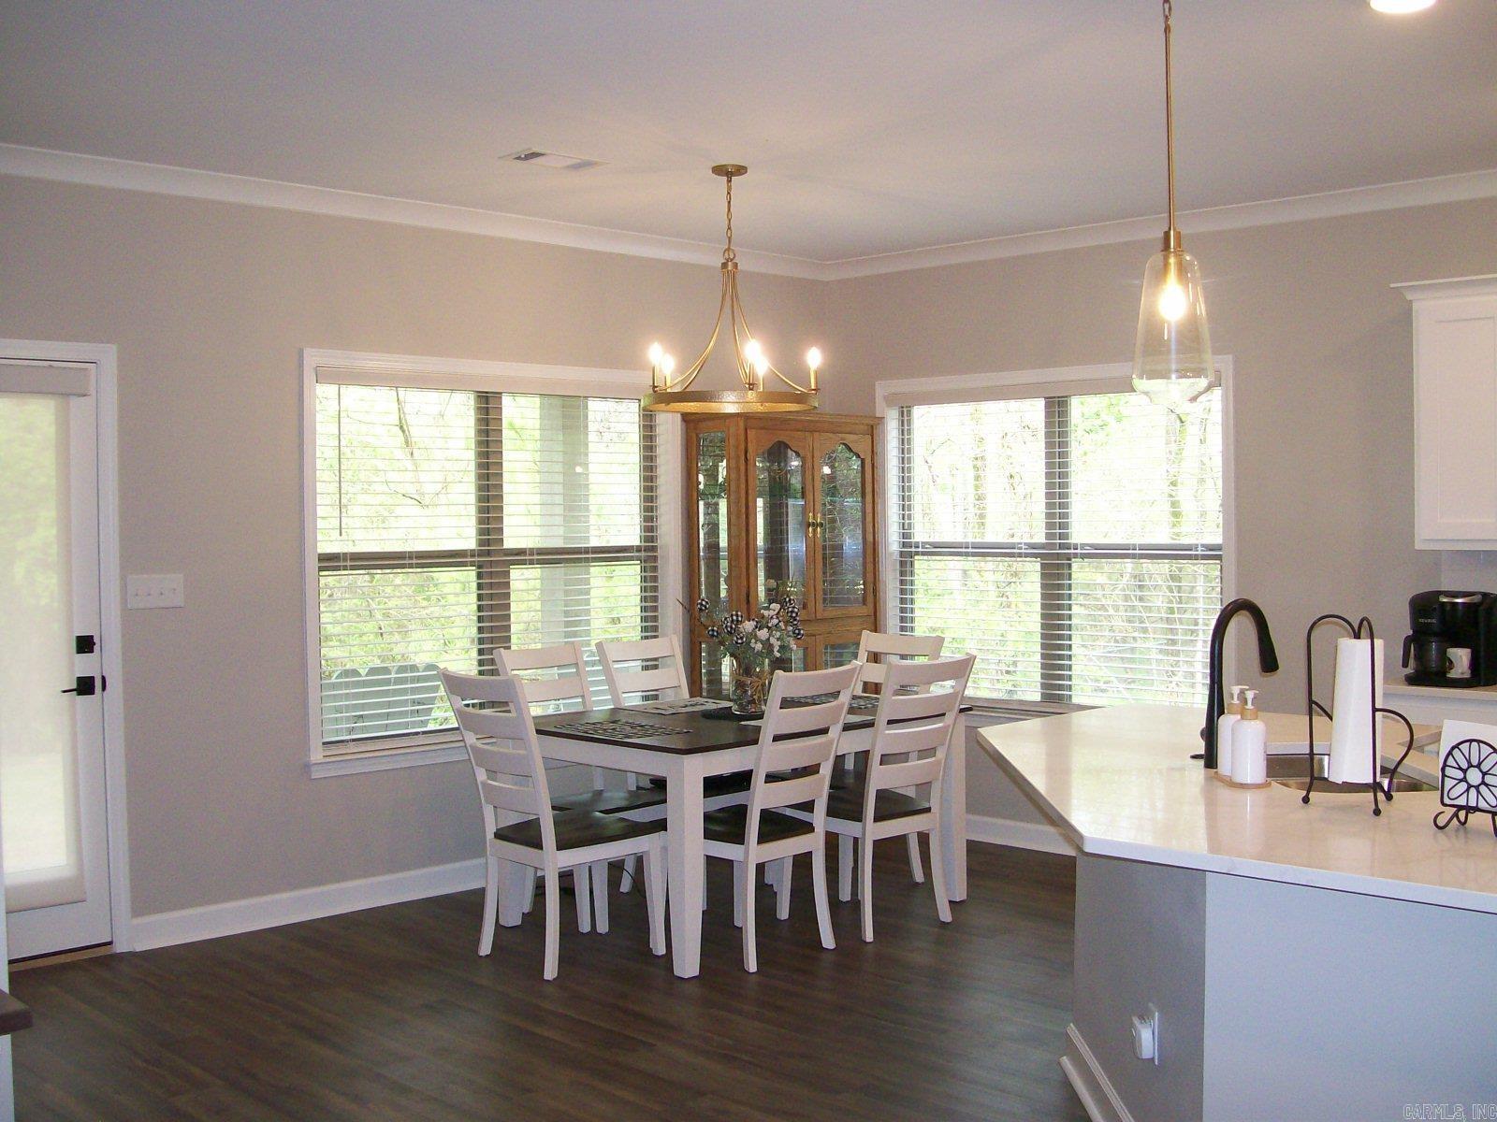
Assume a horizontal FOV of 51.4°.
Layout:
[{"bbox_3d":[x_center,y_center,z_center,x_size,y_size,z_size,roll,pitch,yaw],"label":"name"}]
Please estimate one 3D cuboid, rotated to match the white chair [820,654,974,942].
[{"bbox_3d":[0.460,0.833,5.682,0.475,1.005,0.610,-2,3,-41],"label":"white chair"}]

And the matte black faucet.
[{"bbox_3d":[1.165,0.292,3.680,0.230,0.400,0.080,-2,3,-38],"label":"matte black faucet"}]

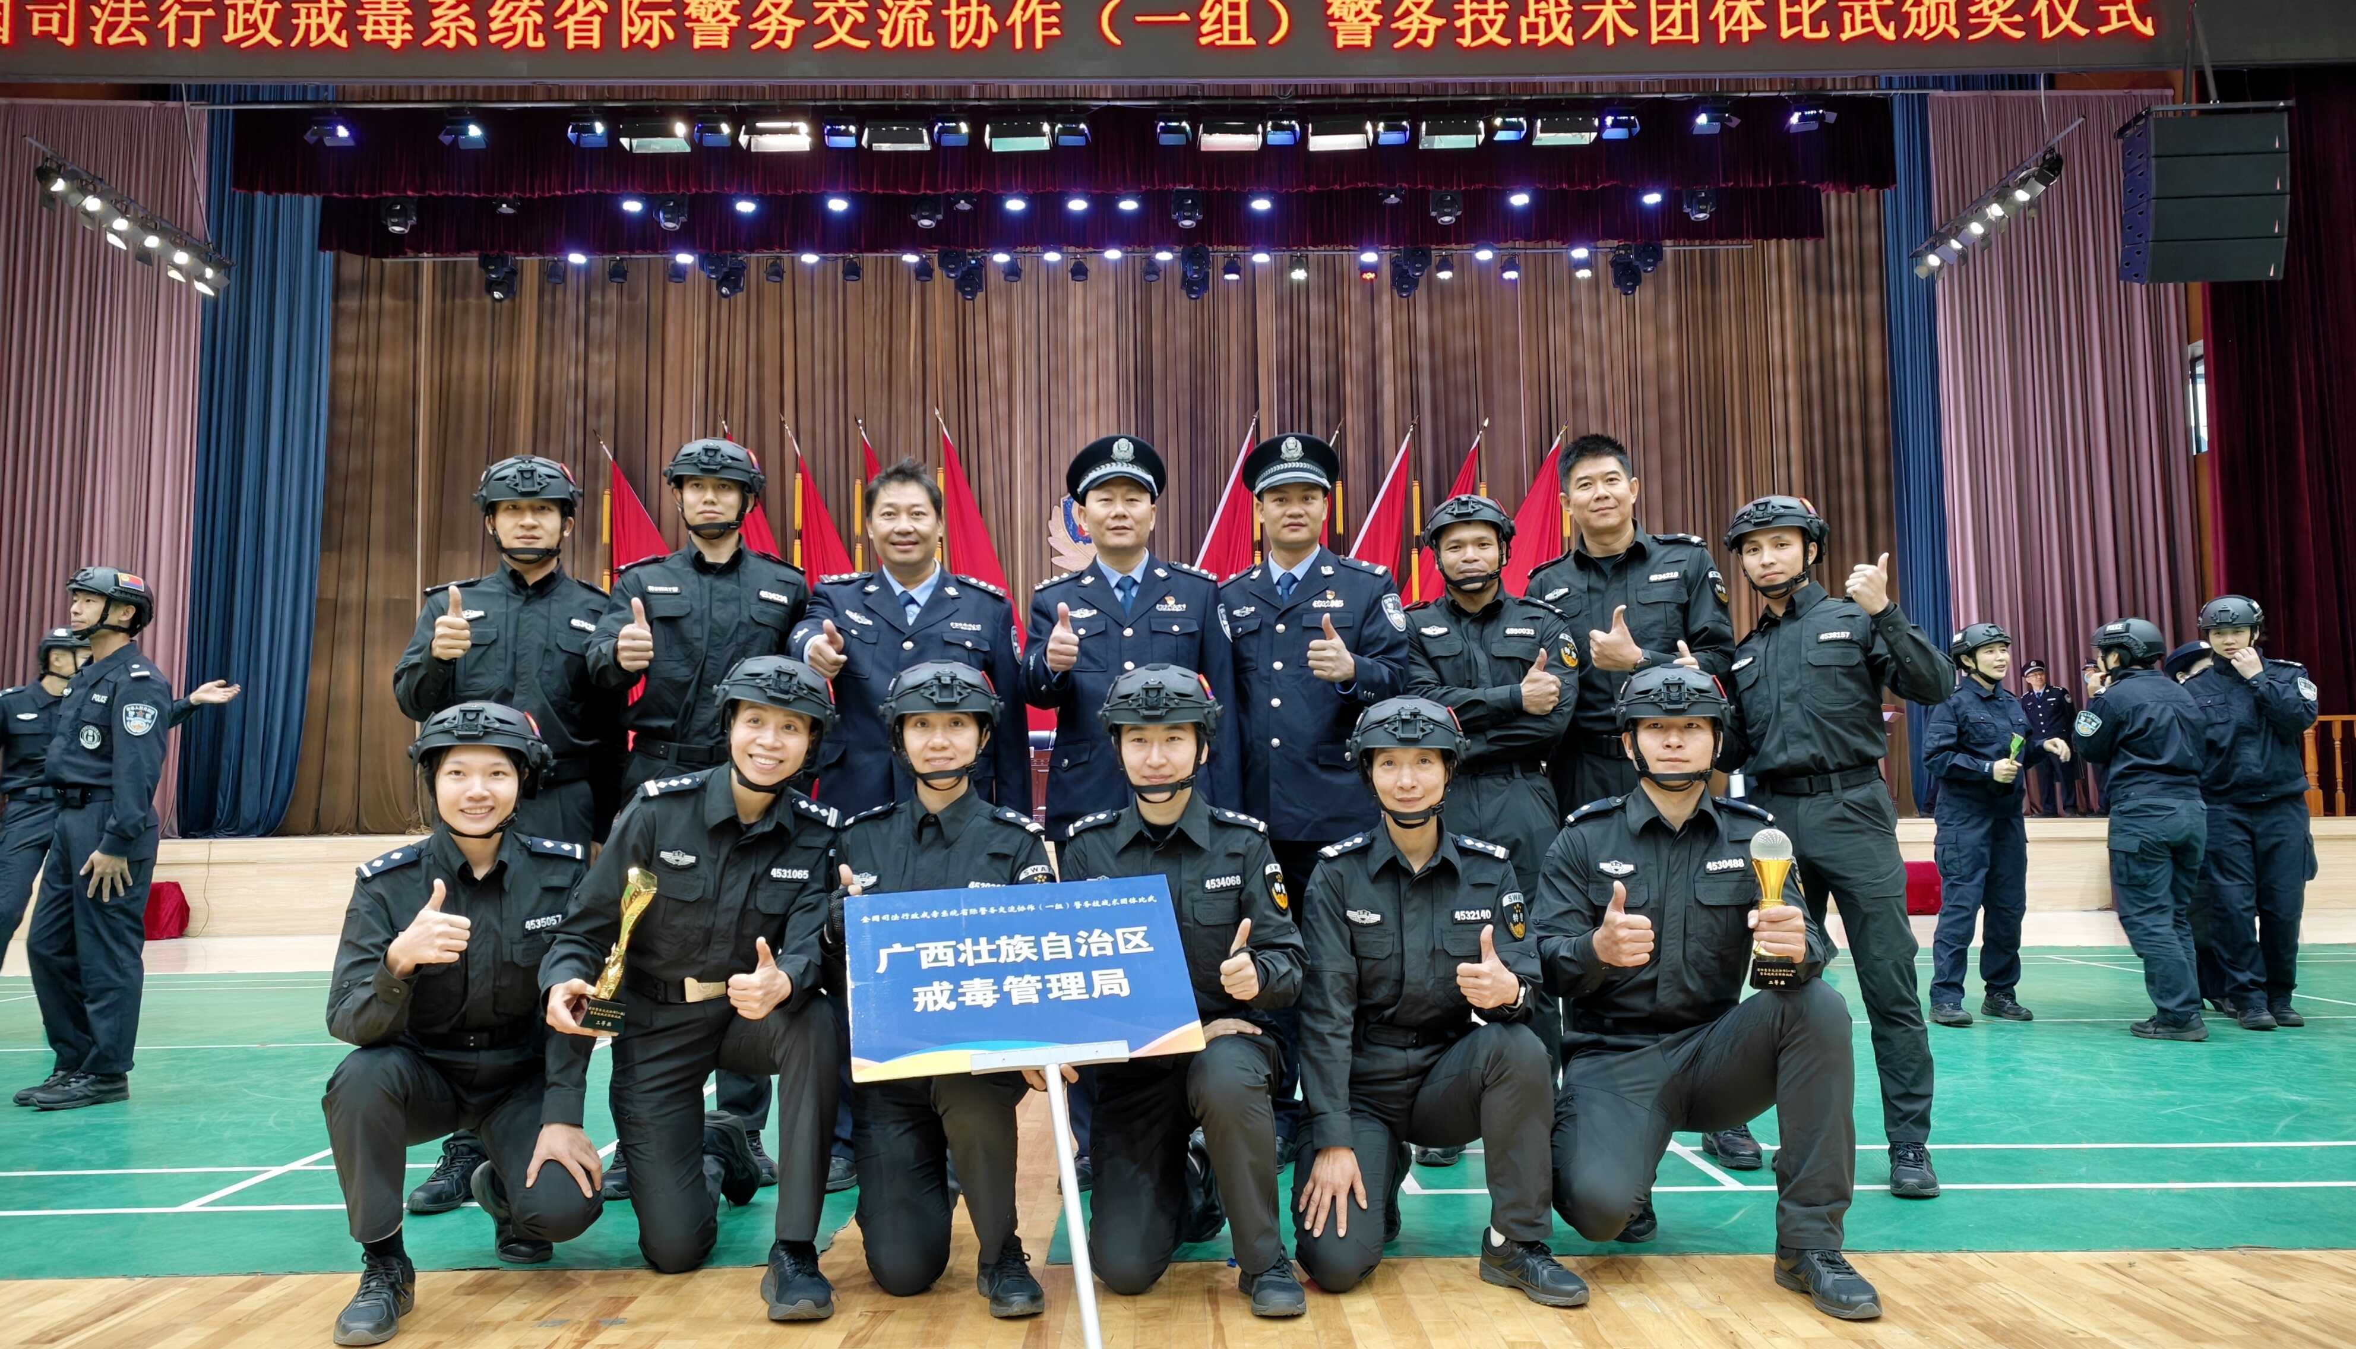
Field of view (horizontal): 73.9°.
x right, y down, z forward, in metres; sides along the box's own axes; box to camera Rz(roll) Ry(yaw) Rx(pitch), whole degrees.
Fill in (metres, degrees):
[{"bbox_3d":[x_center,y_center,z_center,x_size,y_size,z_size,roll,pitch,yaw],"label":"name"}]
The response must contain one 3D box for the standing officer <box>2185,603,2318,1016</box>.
[{"bbox_3d":[4.368,0.550,6.421,0.490,1.720,0.380,-4,-6,32],"label":"standing officer"}]

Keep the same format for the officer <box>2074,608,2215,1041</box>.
[{"bbox_3d":[3.818,0.588,6.217,0.470,1.630,0.420,3,-6,-32],"label":"officer"}]

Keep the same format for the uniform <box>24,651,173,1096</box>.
[{"bbox_3d":[-3.522,0.610,5.112,0.470,1.452,0.333,-5,-7,40],"label":"uniform"}]

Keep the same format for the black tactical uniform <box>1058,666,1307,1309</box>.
[{"bbox_3d":[0.015,0.559,3.029,0.510,1.154,0.647,-1,-5,2],"label":"black tactical uniform"}]

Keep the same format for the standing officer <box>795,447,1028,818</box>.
[{"bbox_3d":[-0.655,0.345,3.866,0.580,1.800,0.480,-1,-5,-2],"label":"standing officer"}]

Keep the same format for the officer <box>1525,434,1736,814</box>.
[{"bbox_3d":[1.164,0.322,3.986,0.550,1.820,0.460,-2,-6,16],"label":"officer"}]

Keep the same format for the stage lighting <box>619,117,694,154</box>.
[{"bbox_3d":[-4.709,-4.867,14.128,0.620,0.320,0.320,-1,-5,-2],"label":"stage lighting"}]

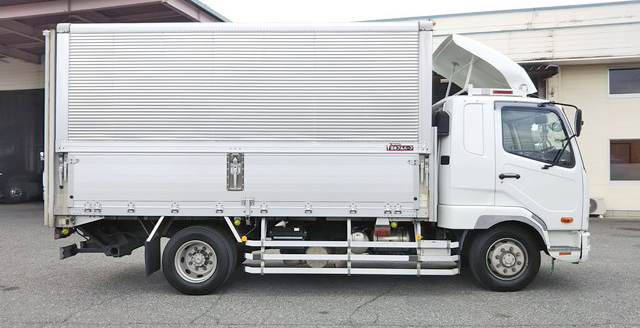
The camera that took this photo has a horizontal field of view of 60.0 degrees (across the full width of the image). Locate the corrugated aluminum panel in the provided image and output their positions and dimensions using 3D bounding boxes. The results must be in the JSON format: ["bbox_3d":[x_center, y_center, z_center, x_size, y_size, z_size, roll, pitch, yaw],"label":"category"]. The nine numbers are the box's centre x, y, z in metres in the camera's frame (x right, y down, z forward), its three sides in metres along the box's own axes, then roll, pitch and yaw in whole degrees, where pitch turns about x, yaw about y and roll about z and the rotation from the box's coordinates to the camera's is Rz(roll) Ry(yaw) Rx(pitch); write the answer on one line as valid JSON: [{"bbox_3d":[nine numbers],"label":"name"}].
[{"bbox_3d":[-0.927,-0.979,6.690,4.240,1.400,0.060,0,-1,2],"label":"corrugated aluminum panel"}]

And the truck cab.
[{"bbox_3d":[2.400,-0.020,7.800,1.970,3.100,2.250,0,-1,2],"label":"truck cab"}]

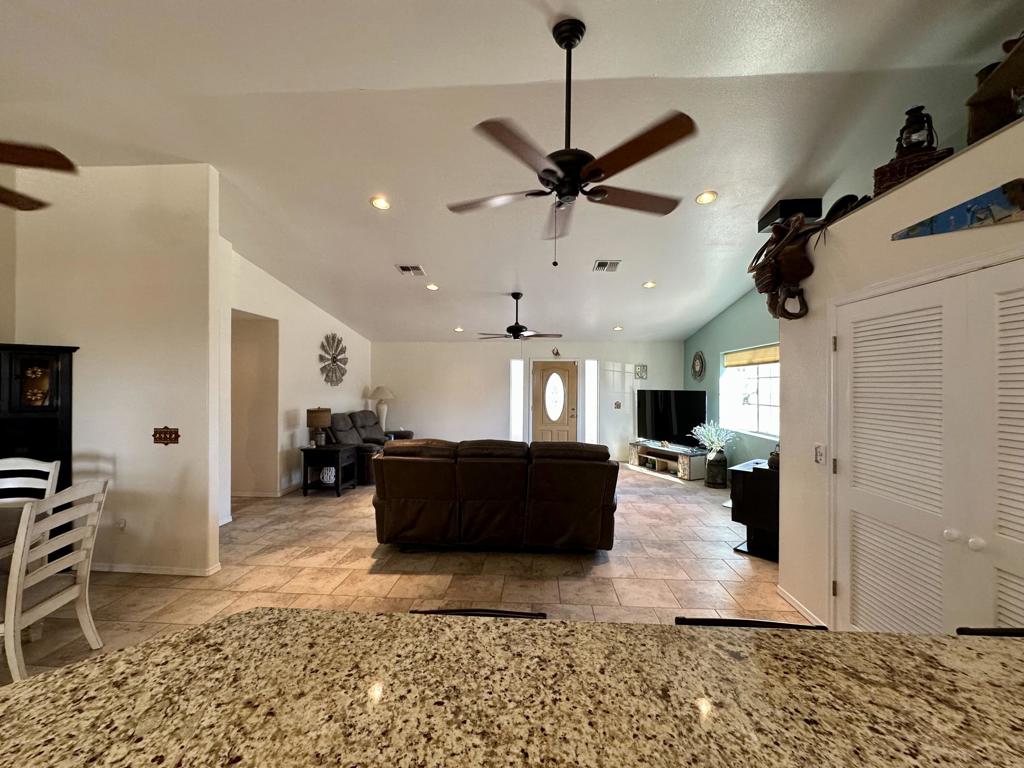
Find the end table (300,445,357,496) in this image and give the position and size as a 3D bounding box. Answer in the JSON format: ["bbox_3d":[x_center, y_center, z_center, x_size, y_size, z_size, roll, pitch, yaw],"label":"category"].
[{"bbox_3d":[-2.621,1.241,5.989,0.600,0.668,0.490,0,0,4],"label":"end table"}]

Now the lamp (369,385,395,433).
[{"bbox_3d":[-2.600,0.510,8.286,0.530,0.921,0.530,0,0,4],"label":"lamp"}]

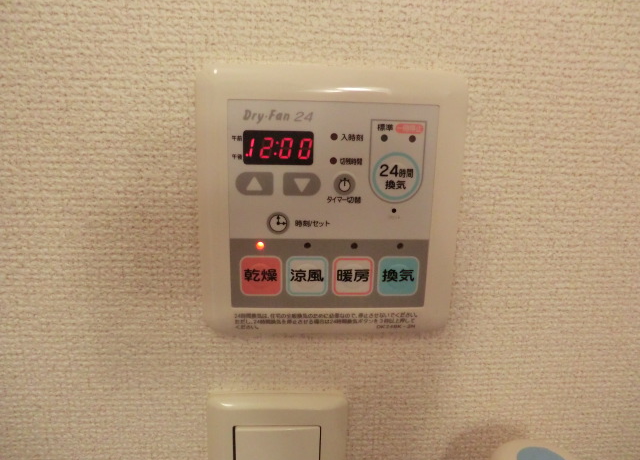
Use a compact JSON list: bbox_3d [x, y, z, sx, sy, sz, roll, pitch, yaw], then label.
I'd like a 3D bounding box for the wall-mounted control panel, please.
[{"bbox_3d":[0.005,-0.010,0.197,0.118,0.120,0.014,0,13,-4],"label":"wall-mounted control panel"}]

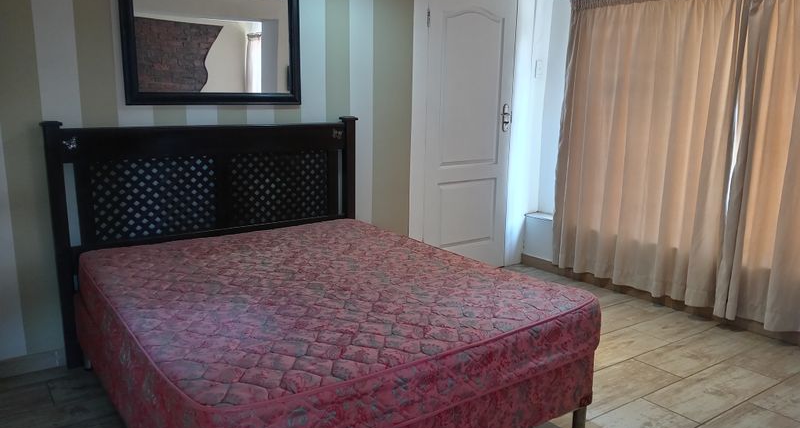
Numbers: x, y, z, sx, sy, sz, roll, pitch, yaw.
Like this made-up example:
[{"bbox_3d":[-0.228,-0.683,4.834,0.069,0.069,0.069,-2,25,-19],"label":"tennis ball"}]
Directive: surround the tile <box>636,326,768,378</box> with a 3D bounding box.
[{"bbox_3d":[1.571,0.733,3.303,0.717,0.010,0.278,-7,13,-35],"label":"tile"}]

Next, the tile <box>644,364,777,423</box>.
[{"bbox_3d":[1.442,0.812,2.875,0.709,0.010,0.278,-7,13,-35],"label":"tile"}]

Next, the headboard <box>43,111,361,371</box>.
[{"bbox_3d":[-0.942,0.088,3.353,1.618,1.169,0.075,-7,13,-35],"label":"headboard"}]

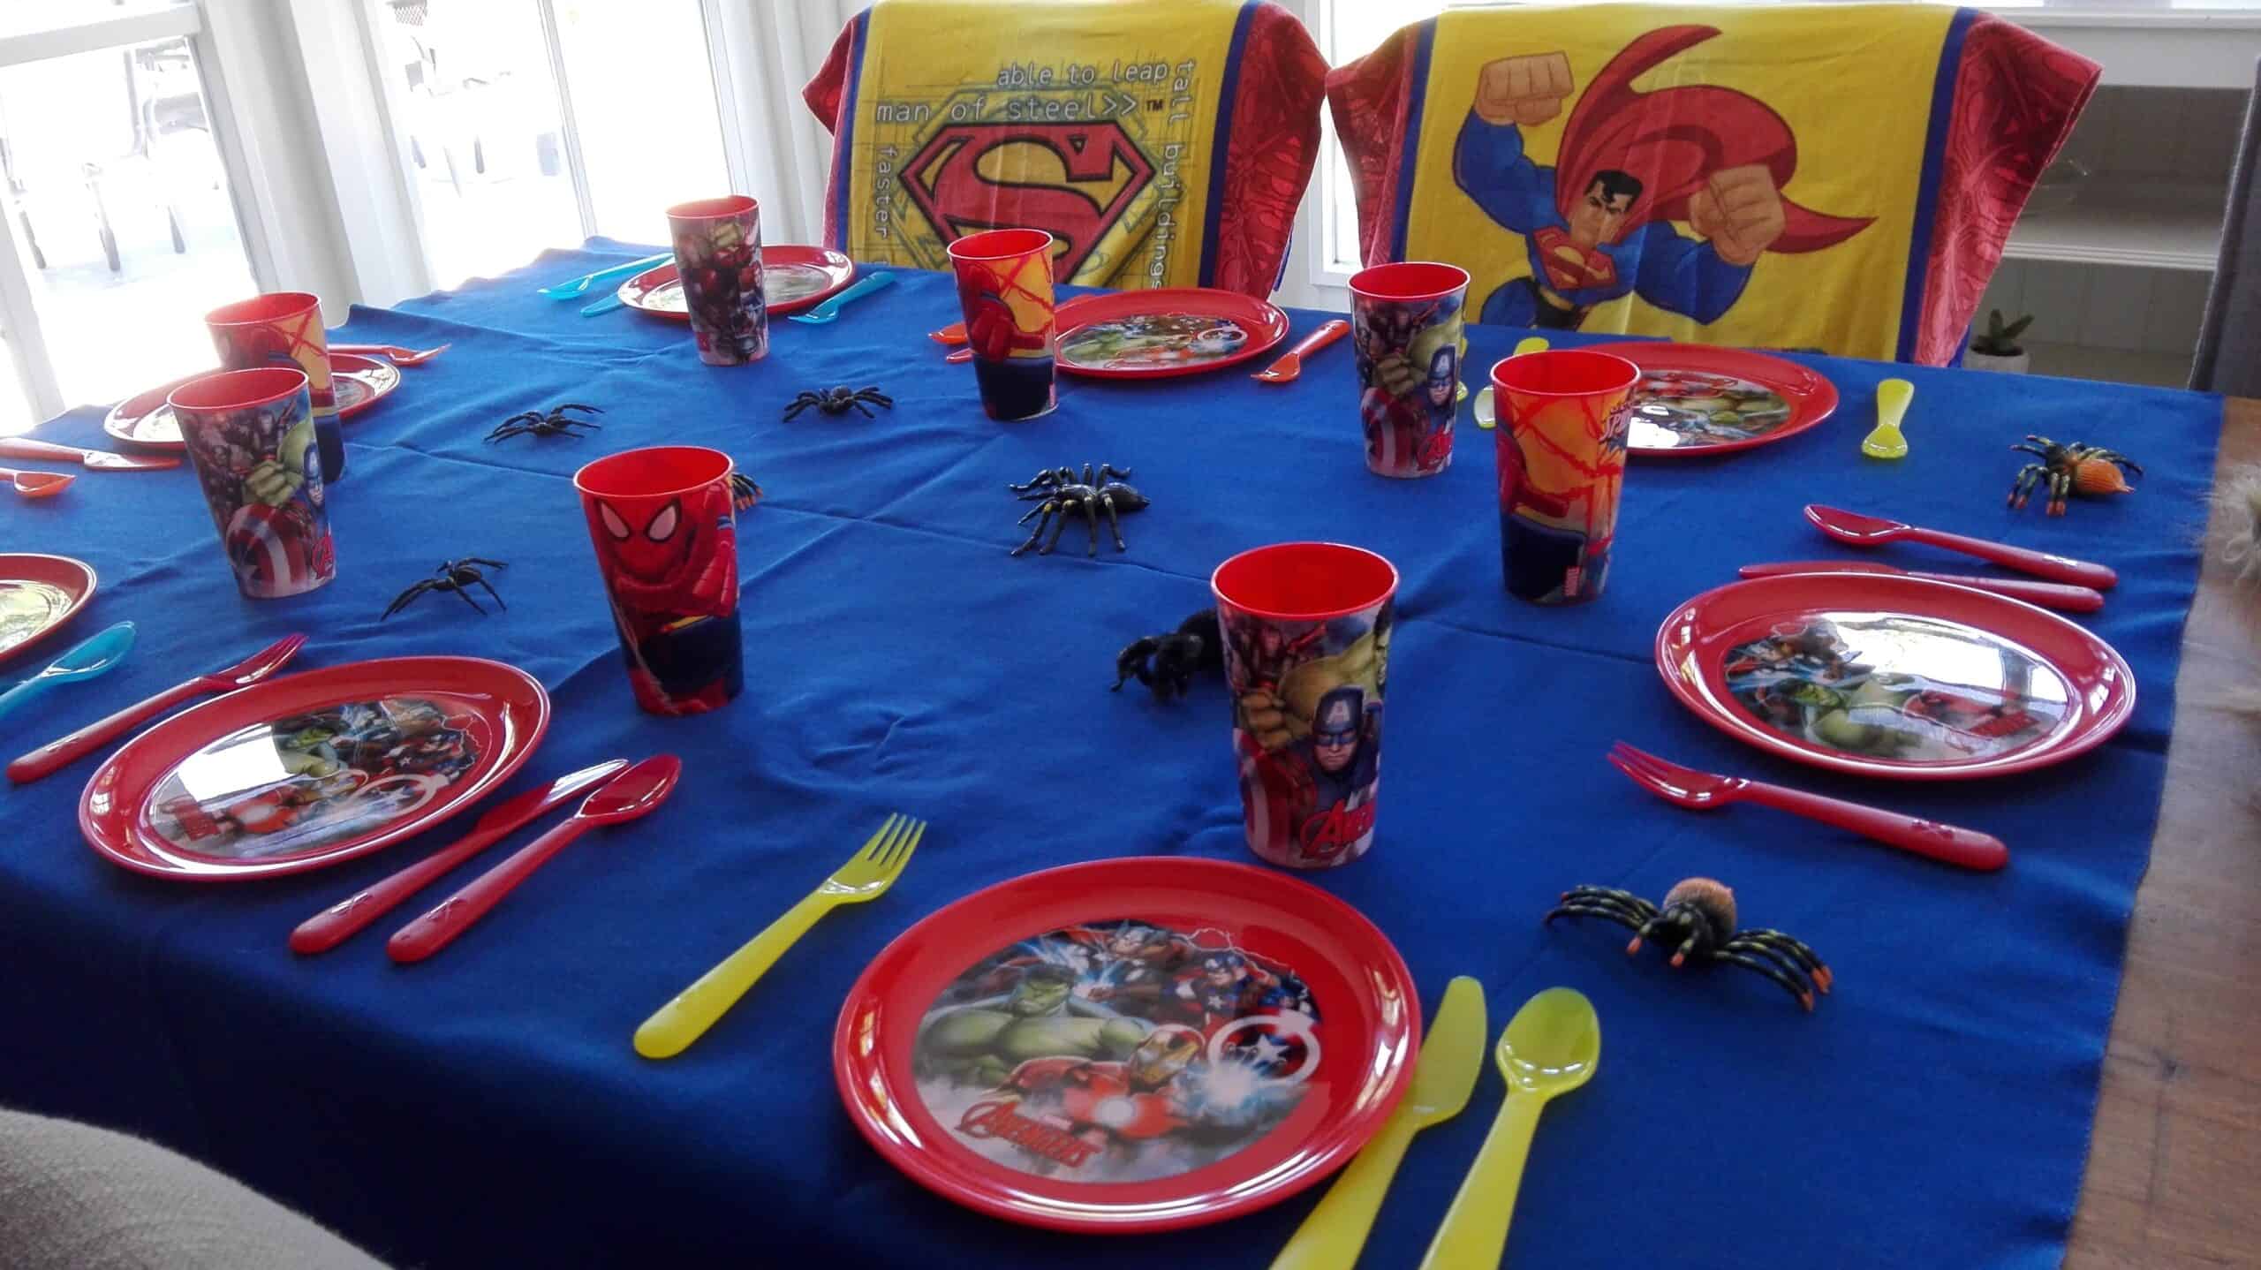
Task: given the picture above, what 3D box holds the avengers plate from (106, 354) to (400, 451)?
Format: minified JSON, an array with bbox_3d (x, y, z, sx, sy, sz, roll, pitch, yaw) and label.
[{"bbox_3d":[-0.721,-0.188,1.341,0.217,0.020,0.217,-2,28,1],"label":"avengers plate"}]

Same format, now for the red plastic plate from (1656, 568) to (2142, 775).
[{"bbox_3d":[0.385,0.023,0.829,0.217,0.020,0.217,2,28,10],"label":"red plastic plate"}]

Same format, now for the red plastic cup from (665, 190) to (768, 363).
[{"bbox_3d":[-0.337,-0.292,1.347,0.075,0.123,0.075,-10,29,-12],"label":"red plastic cup"}]

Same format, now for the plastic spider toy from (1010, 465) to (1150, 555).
[{"bbox_3d":[-0.034,-0.090,1.050,0.092,0.032,0.118,-1,27,5],"label":"plastic spider toy"}]

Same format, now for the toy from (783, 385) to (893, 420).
[{"bbox_3d":[-0.225,-0.181,1.228,0.082,0.023,0.063,6,30,18],"label":"toy"}]

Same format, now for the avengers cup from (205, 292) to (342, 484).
[{"bbox_3d":[-0.607,-0.173,1.166,0.075,0.123,0.075,-18,31,-24],"label":"avengers cup"}]

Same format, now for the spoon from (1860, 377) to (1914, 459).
[{"bbox_3d":[0.524,-0.152,1.115,0.029,0.018,0.164,9,30,24],"label":"spoon"}]

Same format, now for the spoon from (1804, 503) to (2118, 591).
[{"bbox_3d":[0.461,-0.050,0.906,0.163,0.018,0.035,15,33,31],"label":"spoon"}]

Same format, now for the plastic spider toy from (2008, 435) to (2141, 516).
[{"bbox_3d":[0.604,-0.107,1.041,0.078,0.030,0.092,20,36,37],"label":"plastic spider toy"}]

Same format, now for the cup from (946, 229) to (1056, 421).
[{"bbox_3d":[-0.093,-0.237,1.253,0.079,0.129,0.079,-2,28,1],"label":"cup"}]

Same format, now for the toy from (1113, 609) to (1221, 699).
[{"bbox_3d":[0.036,0.008,0.844,0.090,0.036,0.080,20,36,39],"label":"toy"}]

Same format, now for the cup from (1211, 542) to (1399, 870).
[{"bbox_3d":[0.079,0.033,0.724,0.079,0.129,0.079,0,28,6],"label":"cup"}]

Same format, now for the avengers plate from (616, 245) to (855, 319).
[{"bbox_3d":[-0.357,-0.316,1.488,0.212,0.018,0.212,-3,28,2],"label":"avengers plate"}]

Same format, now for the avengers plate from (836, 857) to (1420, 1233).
[{"bbox_3d":[-0.001,0.148,0.603,0.212,0.018,0.212,-3,28,2],"label":"avengers plate"}]

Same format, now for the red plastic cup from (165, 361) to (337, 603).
[{"bbox_3d":[-0.535,-0.091,1.005,0.078,0.127,0.078,-4,27,0],"label":"red plastic cup"}]

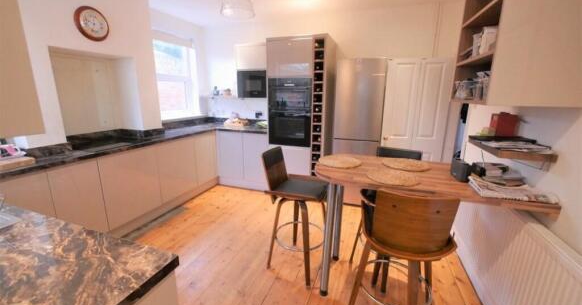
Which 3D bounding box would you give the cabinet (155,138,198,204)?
[{"bbox_3d":[-1.670,0.174,3.047,0.580,0.708,0.600,5,14,19],"label":"cabinet"}]

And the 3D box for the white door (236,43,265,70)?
[{"bbox_3d":[-0.500,-1.352,3.371,0.595,0.348,0.045,6,15,19],"label":"white door"}]

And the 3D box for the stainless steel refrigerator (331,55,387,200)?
[{"bbox_3d":[0.903,-0.252,3.217,0.553,1.840,0.580,6,15,19],"label":"stainless steel refrigerator"}]

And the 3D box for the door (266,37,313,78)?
[{"bbox_3d":[-0.012,-1.186,2.977,0.602,0.476,0.045,6,15,19],"label":"door"}]

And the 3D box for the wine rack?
[{"bbox_3d":[0.442,-0.498,3.268,0.166,1.959,0.610,5,14,19],"label":"wine rack"}]

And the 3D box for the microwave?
[{"bbox_3d":[-0.454,-1.027,3.598,0.590,0.385,0.340,6,15,19],"label":"microwave"}]

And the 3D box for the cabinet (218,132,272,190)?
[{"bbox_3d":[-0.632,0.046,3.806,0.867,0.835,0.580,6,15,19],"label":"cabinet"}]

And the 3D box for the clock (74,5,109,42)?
[{"bbox_3d":[-1.812,-1.176,2.159,0.050,0.290,0.290,5,14,19],"label":"clock"}]

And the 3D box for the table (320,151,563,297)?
[{"bbox_3d":[0.788,0.601,1.693,1.275,0.945,0.720,6,15,19],"label":"table"}]

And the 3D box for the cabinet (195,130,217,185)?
[{"bbox_3d":[-1.496,0.061,3.529,0.580,0.708,0.440,5,14,19],"label":"cabinet"}]

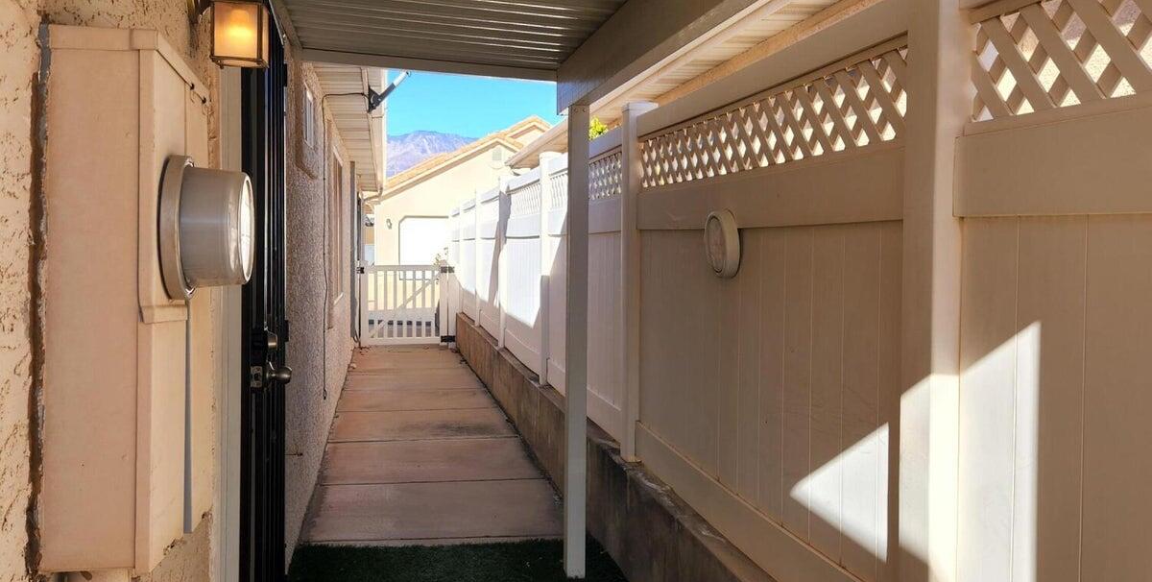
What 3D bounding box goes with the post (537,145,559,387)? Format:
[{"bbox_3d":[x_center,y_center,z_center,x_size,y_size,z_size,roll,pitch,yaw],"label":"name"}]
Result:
[{"bbox_3d":[-0.168,-0.139,6.335,0.110,1.432,0.110,0,3,-11],"label":"post"}]

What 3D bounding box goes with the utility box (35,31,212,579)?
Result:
[{"bbox_3d":[-0.591,0.010,1.369,0.130,0.635,0.373,0,3,-11],"label":"utility box"}]

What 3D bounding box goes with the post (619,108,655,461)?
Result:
[{"bbox_3d":[0.254,-0.036,4.209,0.110,1.447,0.110,0,3,-11],"label":"post"}]

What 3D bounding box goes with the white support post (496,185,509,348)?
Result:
[{"bbox_3d":[-0.605,-0.239,8.571,0.110,1.425,0.110,0,3,-11],"label":"white support post"}]

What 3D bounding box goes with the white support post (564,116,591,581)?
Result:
[{"bbox_3d":[0.002,0.207,4.231,0.075,1.929,0.075,0,3,-11],"label":"white support post"}]

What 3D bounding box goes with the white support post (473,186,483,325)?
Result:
[{"bbox_3d":[-1.018,-0.359,10.749,0.110,1.440,0.110,0,3,-11],"label":"white support post"}]

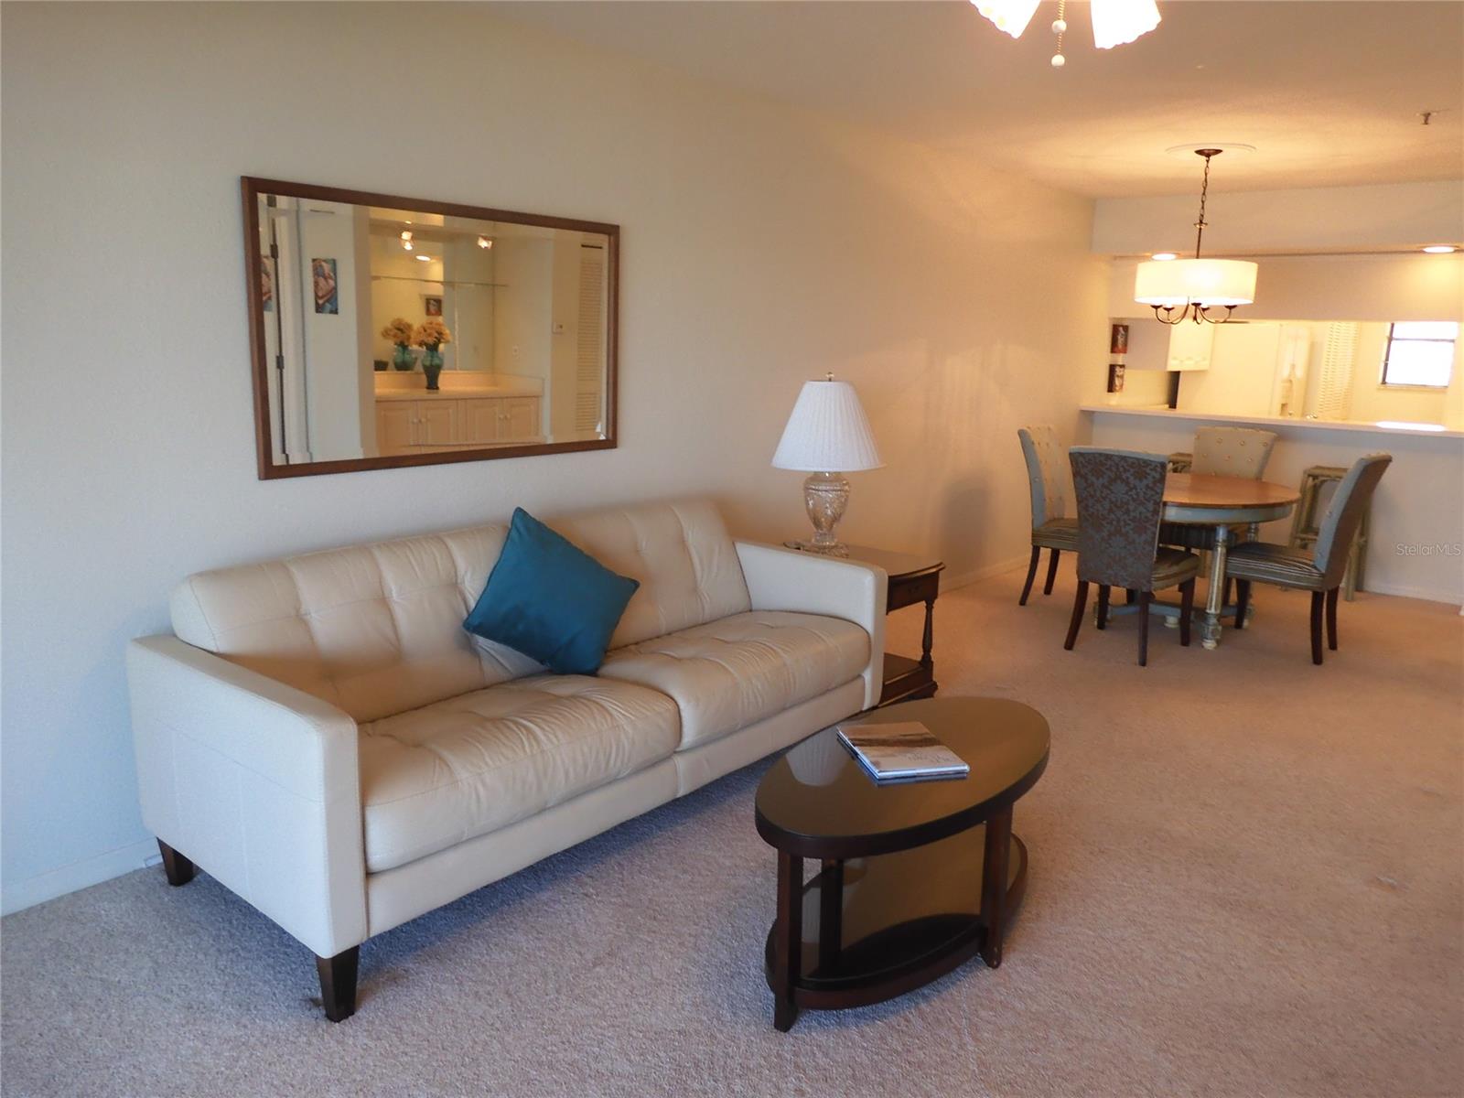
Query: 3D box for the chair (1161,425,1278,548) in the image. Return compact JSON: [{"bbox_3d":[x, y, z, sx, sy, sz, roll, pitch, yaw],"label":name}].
[{"bbox_3d":[2.852,-0.182,6.067,0.462,0.998,0.663,12,15,39],"label":"chair"}]

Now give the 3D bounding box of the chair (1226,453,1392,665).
[{"bbox_3d":[2.844,0.018,5.110,0.656,0.998,0.469,12,15,39],"label":"chair"}]

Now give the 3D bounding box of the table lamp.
[{"bbox_3d":[0.409,-0.365,4.359,0.477,0.755,0.477,1,12,0],"label":"table lamp"}]

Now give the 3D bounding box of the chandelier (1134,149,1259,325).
[{"bbox_3d":[2.418,-1.595,5.209,0.620,0.843,0.620,12,15,39],"label":"chandelier"}]

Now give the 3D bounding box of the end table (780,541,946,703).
[{"bbox_3d":[0.439,0.334,4.282,0.730,0.592,0.566,12,15,39],"label":"end table"}]

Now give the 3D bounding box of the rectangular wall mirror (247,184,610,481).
[{"bbox_3d":[-0.877,-0.693,3.313,0.035,0.820,1.378,12,15,39],"label":"rectangular wall mirror"}]

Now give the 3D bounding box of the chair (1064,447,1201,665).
[{"bbox_3d":[1.979,0.014,5.018,0.462,0.998,0.678,12,15,39],"label":"chair"}]

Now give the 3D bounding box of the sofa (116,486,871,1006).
[{"bbox_3d":[-0.509,0.401,3.175,0.949,0.864,2.146,12,15,39],"label":"sofa"}]

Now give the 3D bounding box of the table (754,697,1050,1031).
[{"bbox_3d":[0.451,0.749,2.607,0.513,0.469,1.091,12,15,39],"label":"table"}]

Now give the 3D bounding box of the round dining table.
[{"bbox_3d":[2.417,0.052,5.466,1.058,0.763,1.058,1,12,0],"label":"round dining table"}]

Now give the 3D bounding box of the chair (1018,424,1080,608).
[{"bbox_3d":[1.985,-0.154,5.822,0.663,0.998,0.454,12,15,39],"label":"chair"}]

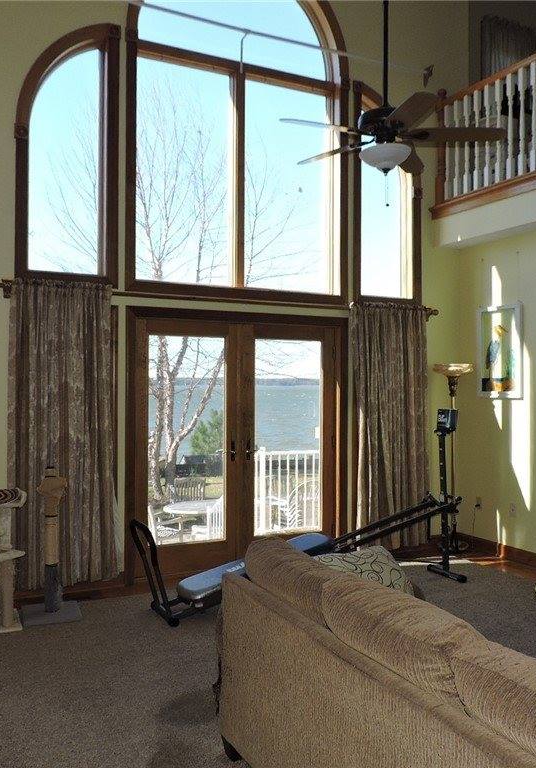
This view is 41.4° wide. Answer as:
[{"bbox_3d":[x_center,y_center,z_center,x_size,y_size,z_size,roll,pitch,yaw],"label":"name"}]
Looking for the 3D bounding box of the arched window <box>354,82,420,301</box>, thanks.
[{"bbox_3d":[1.089,-1.708,6.470,0.745,1.940,0.110,0,0,-27],"label":"arched window"}]

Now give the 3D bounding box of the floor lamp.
[{"bbox_3d":[1.736,0.690,6.644,0.360,1.750,0.360,0,0,0],"label":"floor lamp"}]

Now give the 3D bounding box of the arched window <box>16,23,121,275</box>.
[{"bbox_3d":[-1.490,-1.738,5.296,0.760,2.000,0.100,0,0,-26],"label":"arched window"}]

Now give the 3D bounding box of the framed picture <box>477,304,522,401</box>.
[{"bbox_3d":[2.099,-0.287,6.446,0.035,0.844,0.503,0,0,-26],"label":"framed picture"}]

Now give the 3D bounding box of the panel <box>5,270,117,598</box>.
[{"bbox_3d":[-1.481,0.351,5.178,0.750,2.160,0.130,0,0,-26],"label":"panel"}]

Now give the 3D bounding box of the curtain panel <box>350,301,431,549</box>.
[{"bbox_3d":[1.117,0.362,6.451,0.770,2.160,0.130,0,0,-26],"label":"curtain panel"}]

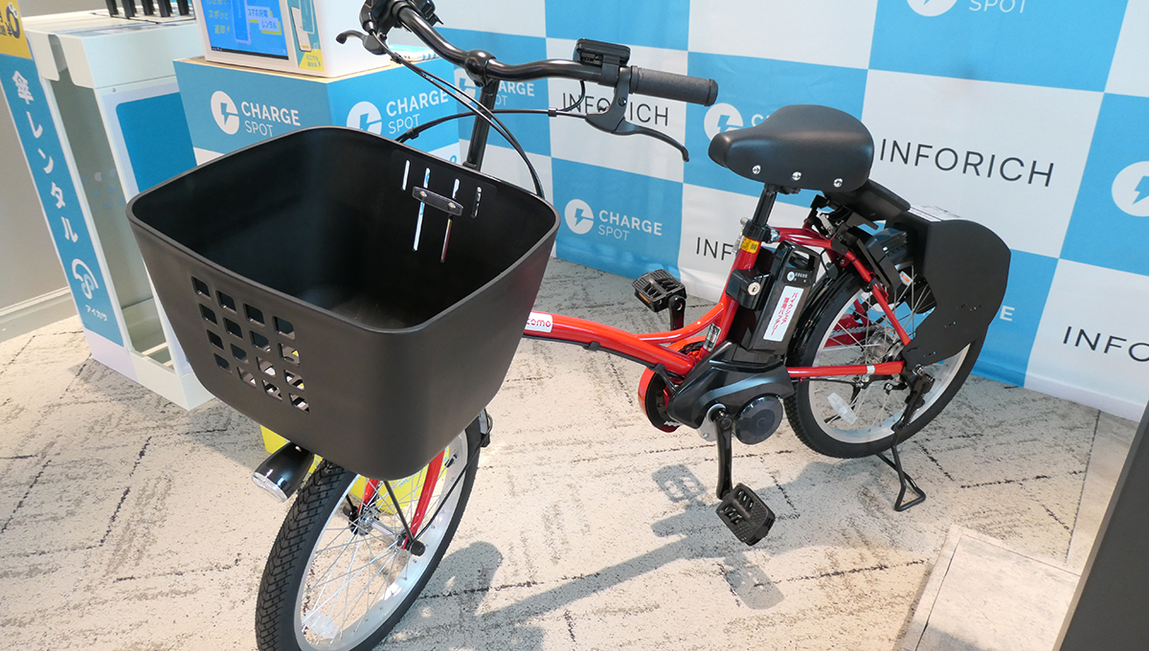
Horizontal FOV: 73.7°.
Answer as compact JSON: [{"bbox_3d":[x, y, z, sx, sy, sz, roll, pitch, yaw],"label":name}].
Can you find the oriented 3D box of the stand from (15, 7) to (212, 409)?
[{"bbox_3d":[-1.049,-0.340,2.054,0.483,0.904,0.500,18,33,30],"label":"stand"}]

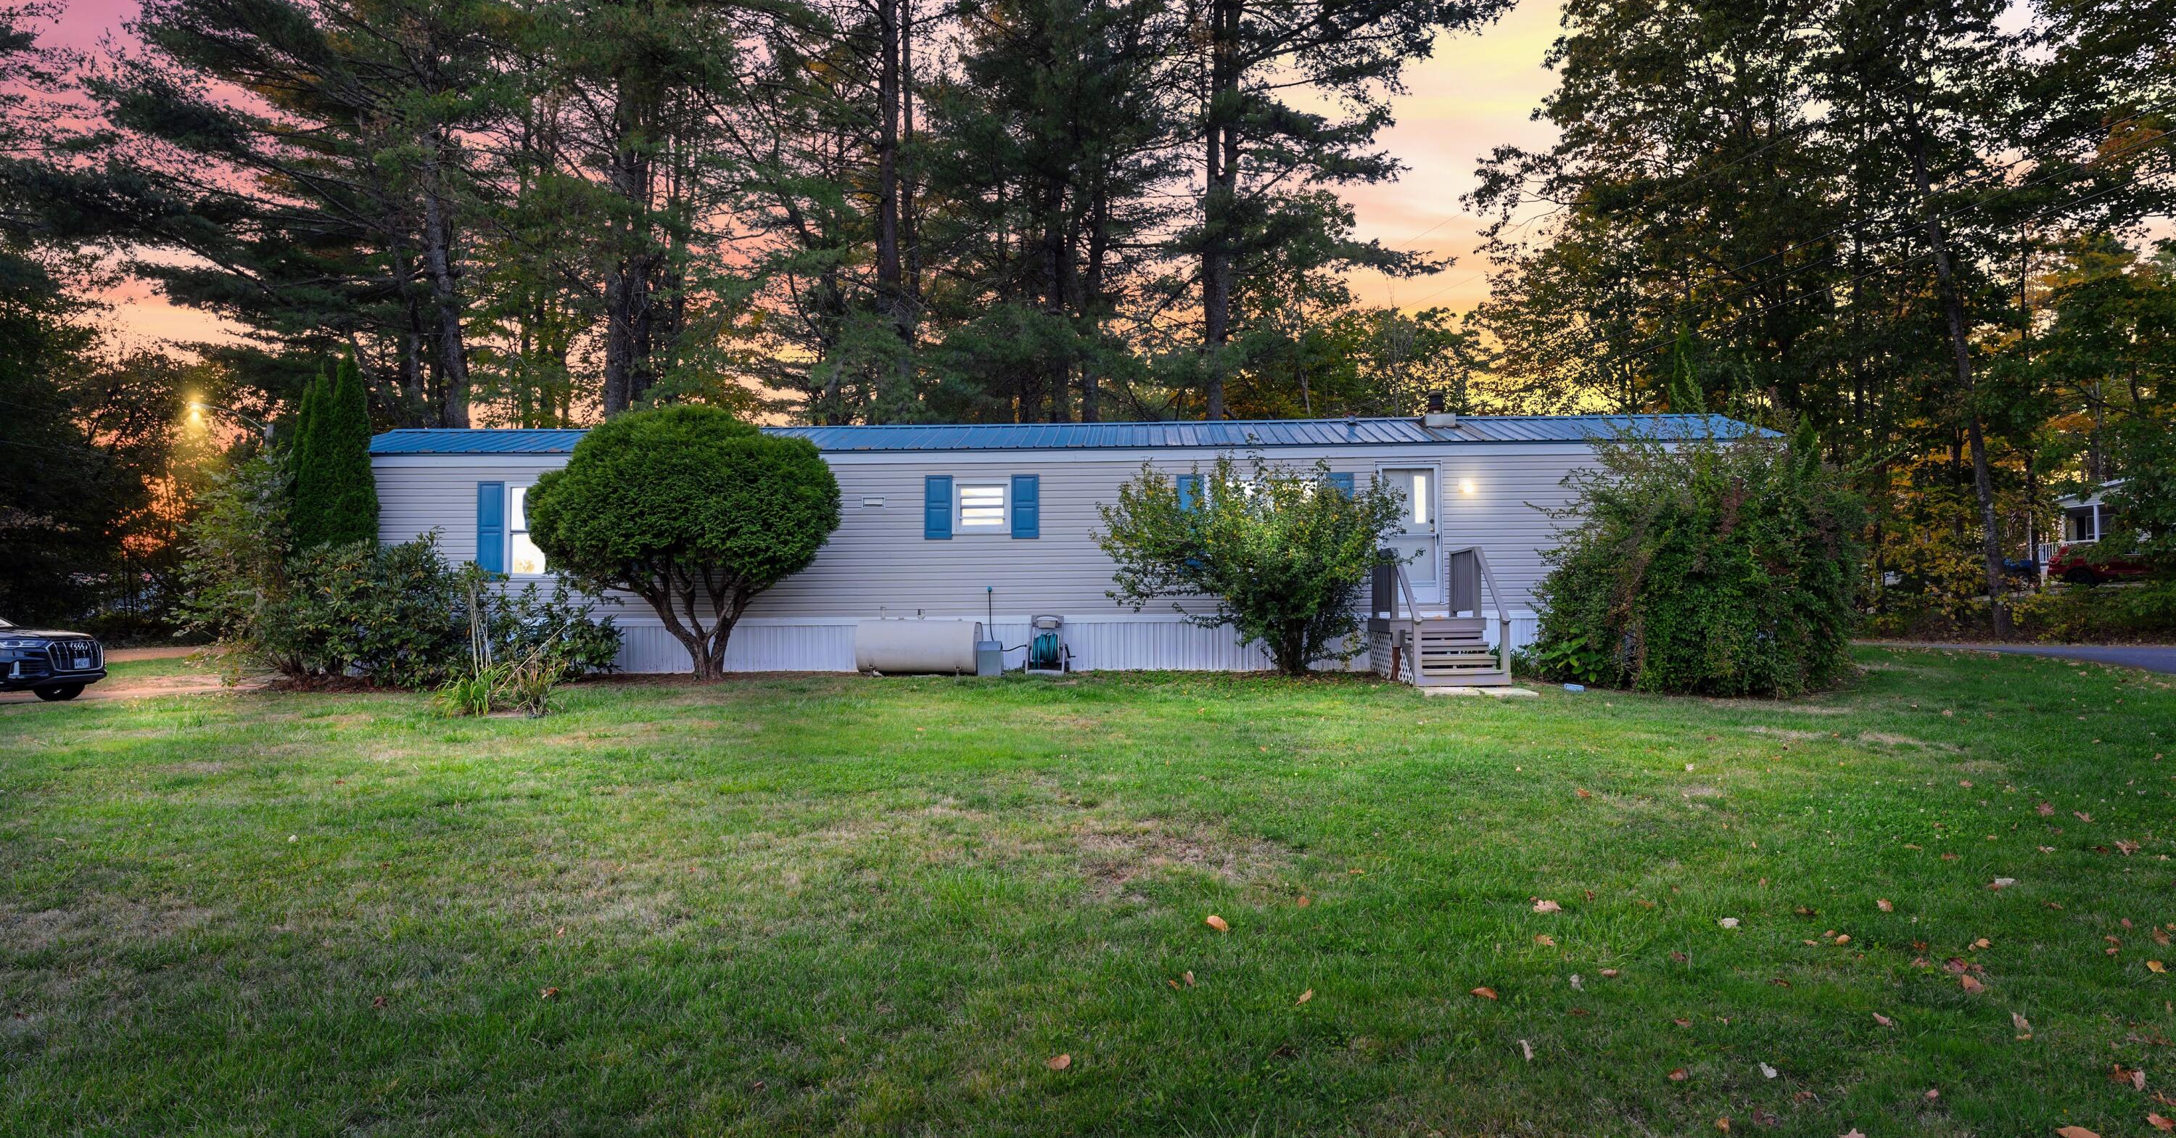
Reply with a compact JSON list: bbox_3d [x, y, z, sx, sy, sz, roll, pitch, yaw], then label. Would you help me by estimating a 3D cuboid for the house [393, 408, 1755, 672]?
[{"bbox_3d":[-0.500,-0.400,17.750,20.100,3.700,3.950,0,-1,2],"label":"house"}]

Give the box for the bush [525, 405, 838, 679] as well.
[{"bbox_3d":[-5.150,-0.310,14.500,3.950,3.480,3.200,0,-1,2],"label":"bush"}]

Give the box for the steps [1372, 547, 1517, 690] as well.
[{"bbox_3d":[4.500,0.570,14.850,1.270,1.720,2.000,0,-1,2],"label":"steps"}]

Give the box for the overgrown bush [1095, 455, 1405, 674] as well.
[{"bbox_3d":[2.050,-0.030,14.700,3.950,2.850,2.800,0,-1,2],"label":"overgrown bush"}]

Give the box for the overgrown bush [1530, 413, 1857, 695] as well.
[{"bbox_3d":[7.400,-0.190,14.000,4.050,3.250,3.400,0,-1,2],"label":"overgrown bush"}]

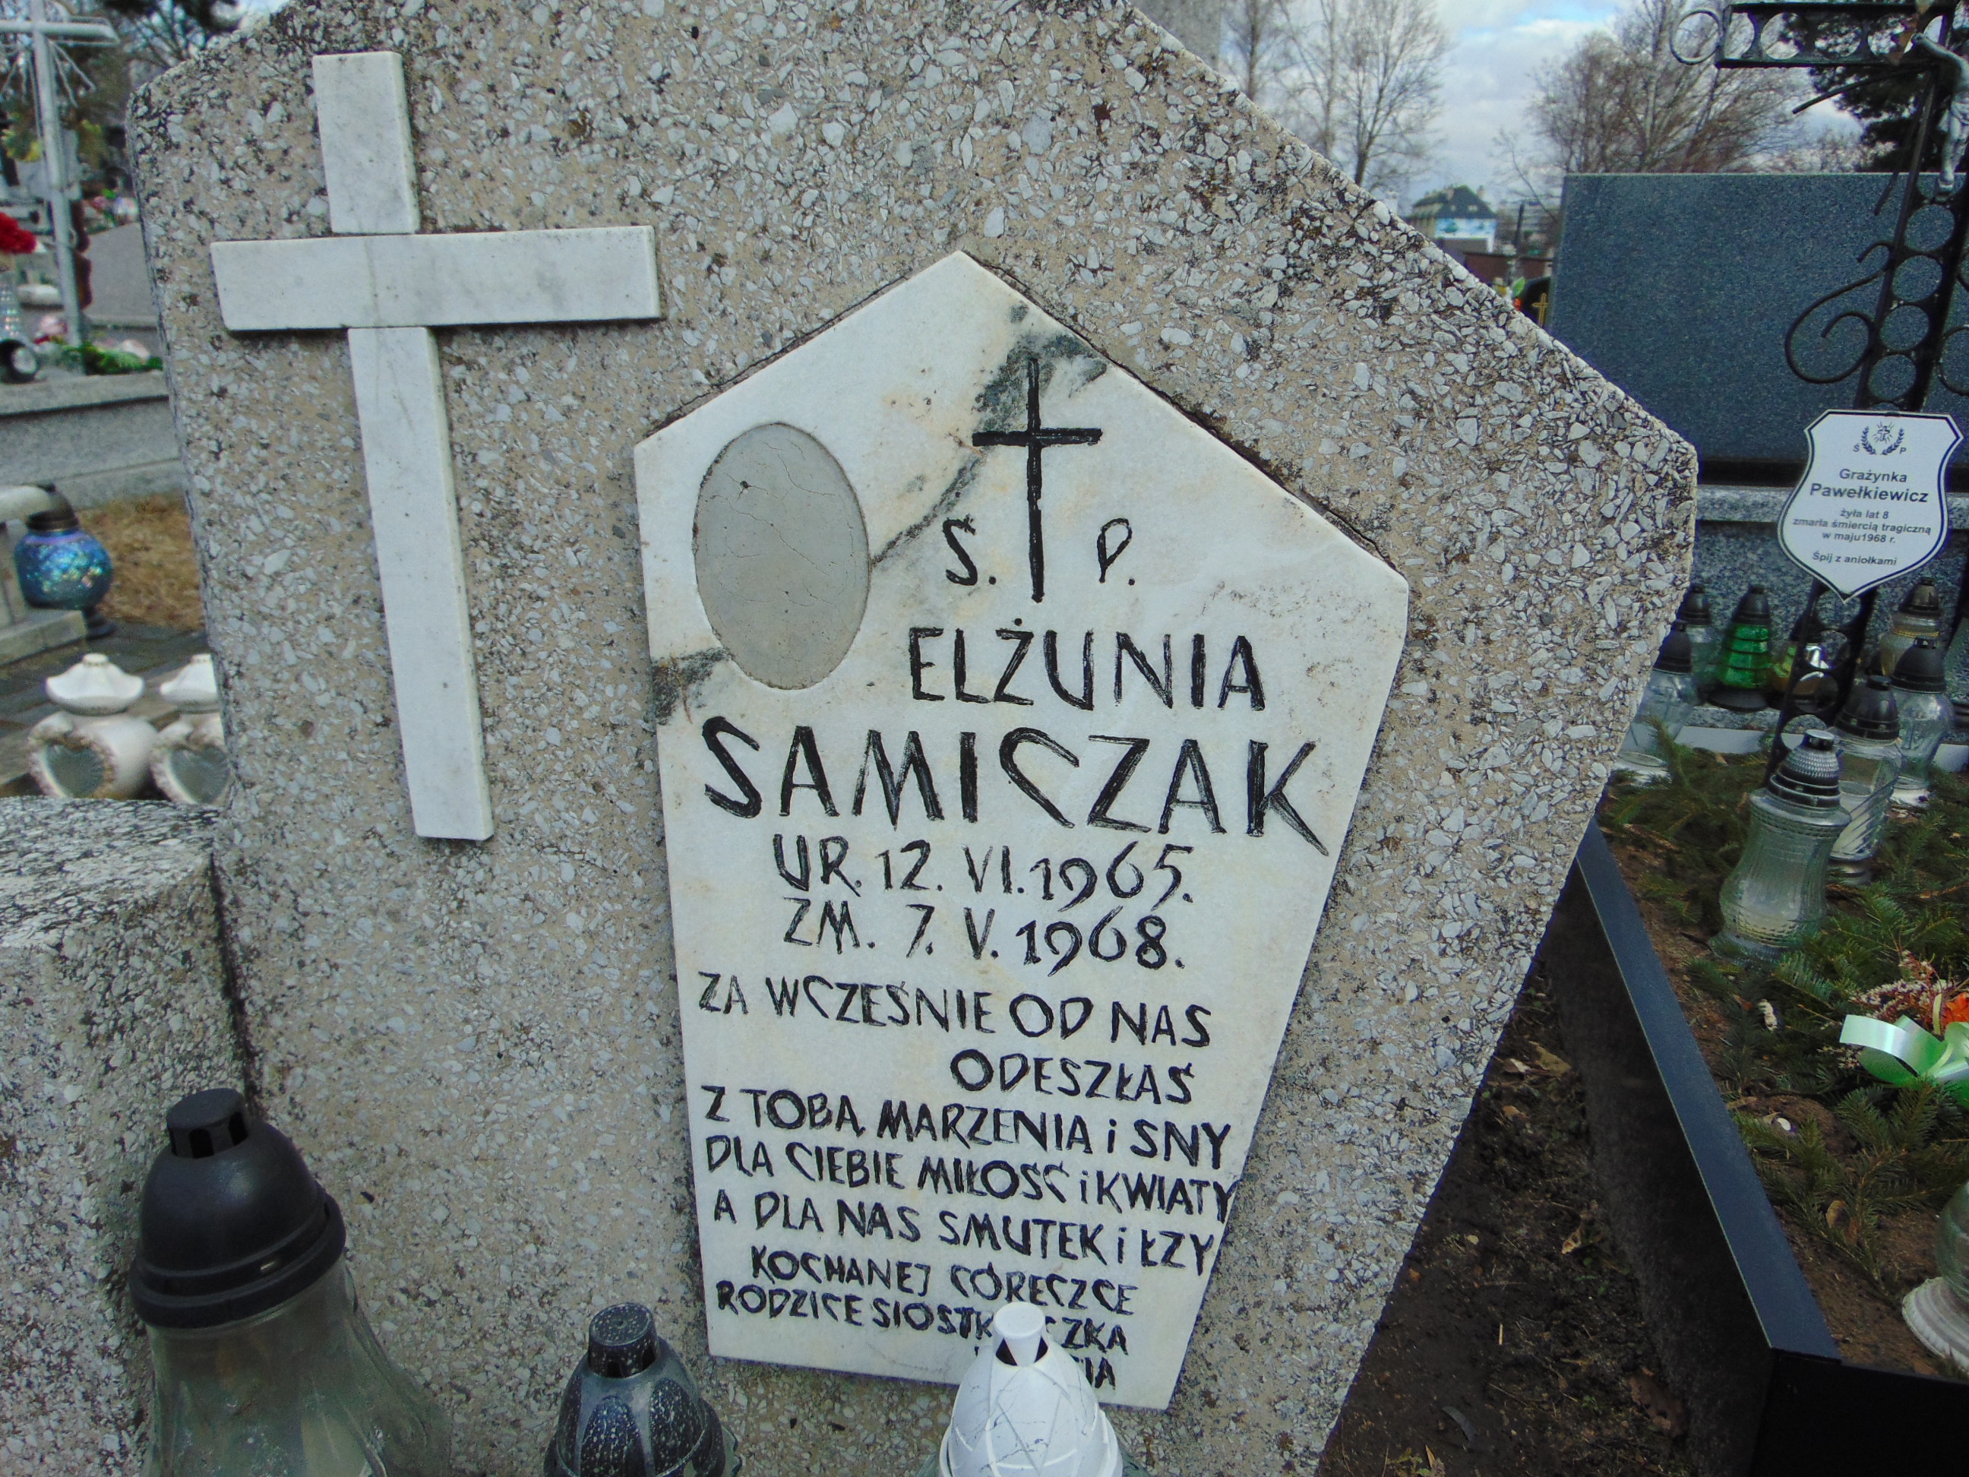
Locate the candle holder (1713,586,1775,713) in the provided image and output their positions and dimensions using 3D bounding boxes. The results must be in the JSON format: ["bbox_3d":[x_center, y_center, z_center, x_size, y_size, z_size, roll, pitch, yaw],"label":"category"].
[{"bbox_3d":[1.438,-0.173,2.660,0.118,0.218,0.118,5,17,14],"label":"candle holder"}]

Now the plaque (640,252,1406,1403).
[{"bbox_3d":[0.019,0.081,0.825,0.417,0.688,0.022,2,15,10],"label":"plaque"}]

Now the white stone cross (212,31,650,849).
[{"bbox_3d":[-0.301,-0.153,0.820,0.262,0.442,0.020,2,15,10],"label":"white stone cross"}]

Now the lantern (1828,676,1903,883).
[{"bbox_3d":[1.209,0.055,1.949,0.090,0.277,0.090,5,17,14],"label":"lantern"}]

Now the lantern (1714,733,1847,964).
[{"bbox_3d":[0.980,0.124,1.726,0.132,0.267,0.132,9,18,12],"label":"lantern"}]

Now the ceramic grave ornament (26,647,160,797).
[{"bbox_3d":[-1.359,-0.003,2.171,0.145,0.258,0.135,3,17,9],"label":"ceramic grave ornament"}]

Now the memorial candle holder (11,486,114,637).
[{"bbox_3d":[-1.910,-0.374,2.981,0.172,0.298,0.172,3,17,9],"label":"memorial candle holder"}]

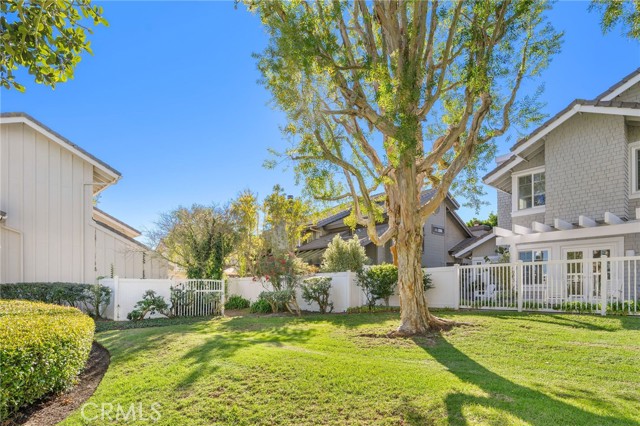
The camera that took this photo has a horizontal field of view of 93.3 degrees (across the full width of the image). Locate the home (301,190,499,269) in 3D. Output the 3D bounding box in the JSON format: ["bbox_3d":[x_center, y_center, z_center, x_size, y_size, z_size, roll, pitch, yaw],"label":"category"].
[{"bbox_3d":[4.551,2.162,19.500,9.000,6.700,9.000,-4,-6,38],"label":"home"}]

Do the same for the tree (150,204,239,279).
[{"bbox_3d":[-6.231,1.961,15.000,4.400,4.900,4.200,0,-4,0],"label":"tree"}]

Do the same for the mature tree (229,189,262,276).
[{"bbox_3d":[-3.822,1.616,15.500,1.800,5.600,1.800,0,-4,0],"label":"mature tree"}]

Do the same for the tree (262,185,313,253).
[{"bbox_3d":[-1.678,1.523,15.600,2.600,5.700,2.500,0,-4,0],"label":"tree"}]

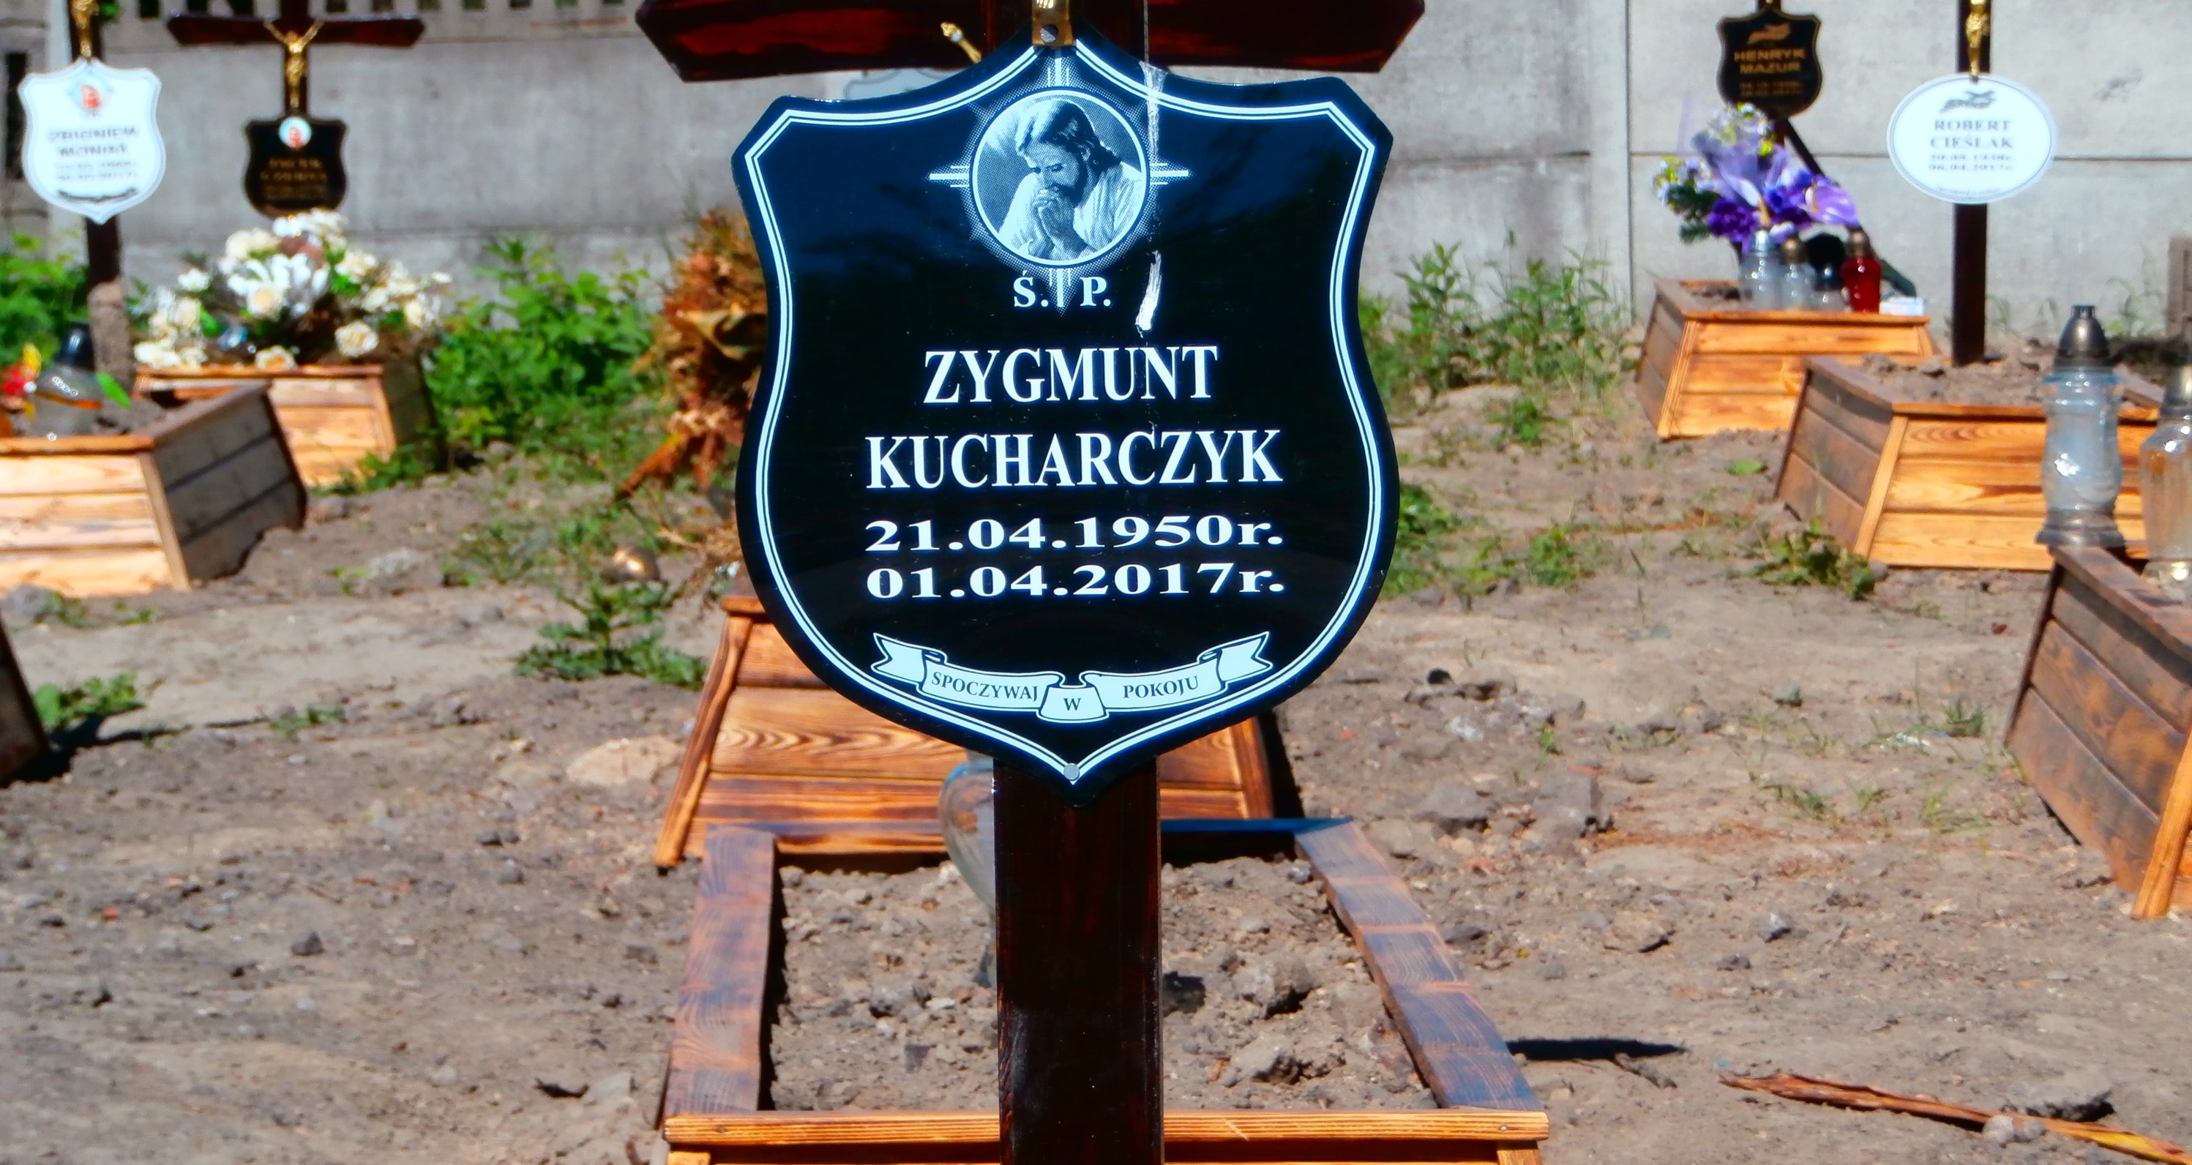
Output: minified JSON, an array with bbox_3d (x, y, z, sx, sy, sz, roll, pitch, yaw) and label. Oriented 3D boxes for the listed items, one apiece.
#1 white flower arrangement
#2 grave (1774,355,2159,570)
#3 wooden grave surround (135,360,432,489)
[{"bbox_3d":[-1.849,-0.675,16.000,0.730,0.370,0.500,-1,5,-1],"label":"white flower arrangement"},{"bbox_3d":[1.654,-0.224,12.784,0.655,0.285,1.670,-1,5,1],"label":"grave"},{"bbox_3d":[-1.876,-0.405,16.274,0.645,0.280,1.650,-1,5,-1],"label":"wooden grave surround"}]

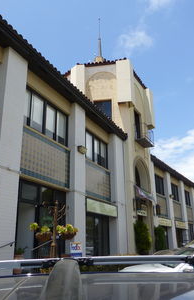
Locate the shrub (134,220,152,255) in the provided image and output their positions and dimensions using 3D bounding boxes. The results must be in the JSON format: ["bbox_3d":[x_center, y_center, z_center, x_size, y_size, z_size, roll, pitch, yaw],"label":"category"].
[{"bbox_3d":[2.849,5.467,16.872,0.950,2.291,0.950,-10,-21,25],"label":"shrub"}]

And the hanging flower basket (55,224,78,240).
[{"bbox_3d":[-0.719,1.964,6.600,0.500,0.380,0.500,-1,-19,0],"label":"hanging flower basket"}]

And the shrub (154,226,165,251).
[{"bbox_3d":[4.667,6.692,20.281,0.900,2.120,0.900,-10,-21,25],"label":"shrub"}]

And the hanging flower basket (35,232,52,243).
[{"bbox_3d":[-1.261,2.078,6.600,0.400,0.260,0.400,-1,-19,0],"label":"hanging flower basket"}]

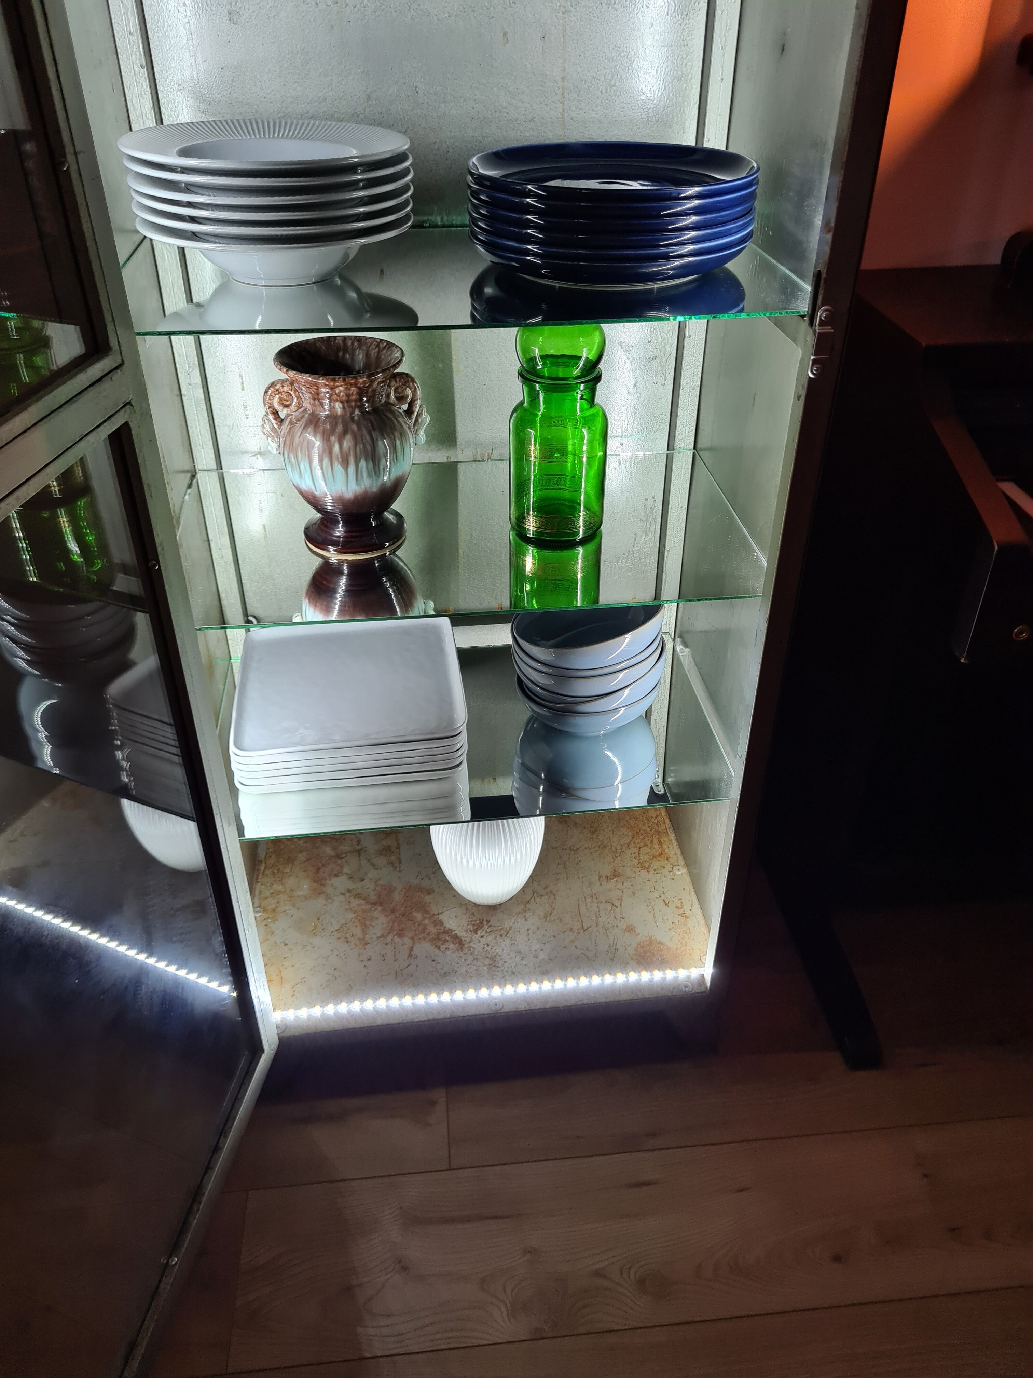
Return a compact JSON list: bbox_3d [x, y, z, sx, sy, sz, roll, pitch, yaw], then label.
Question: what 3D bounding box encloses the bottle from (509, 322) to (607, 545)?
[{"bbox_3d":[0.046,-0.290,1.108,0.106,0.247,0.106,0,35,0],"label":"bottle"}]

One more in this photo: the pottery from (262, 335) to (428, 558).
[{"bbox_3d":[-0.178,-0.253,1.097,0.173,0.200,0.140,-4,35,-6],"label":"pottery"}]

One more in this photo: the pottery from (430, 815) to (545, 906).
[{"bbox_3d":[-0.042,0.204,1.461,0.163,0.210,0.163,-4,35,-6],"label":"pottery"}]

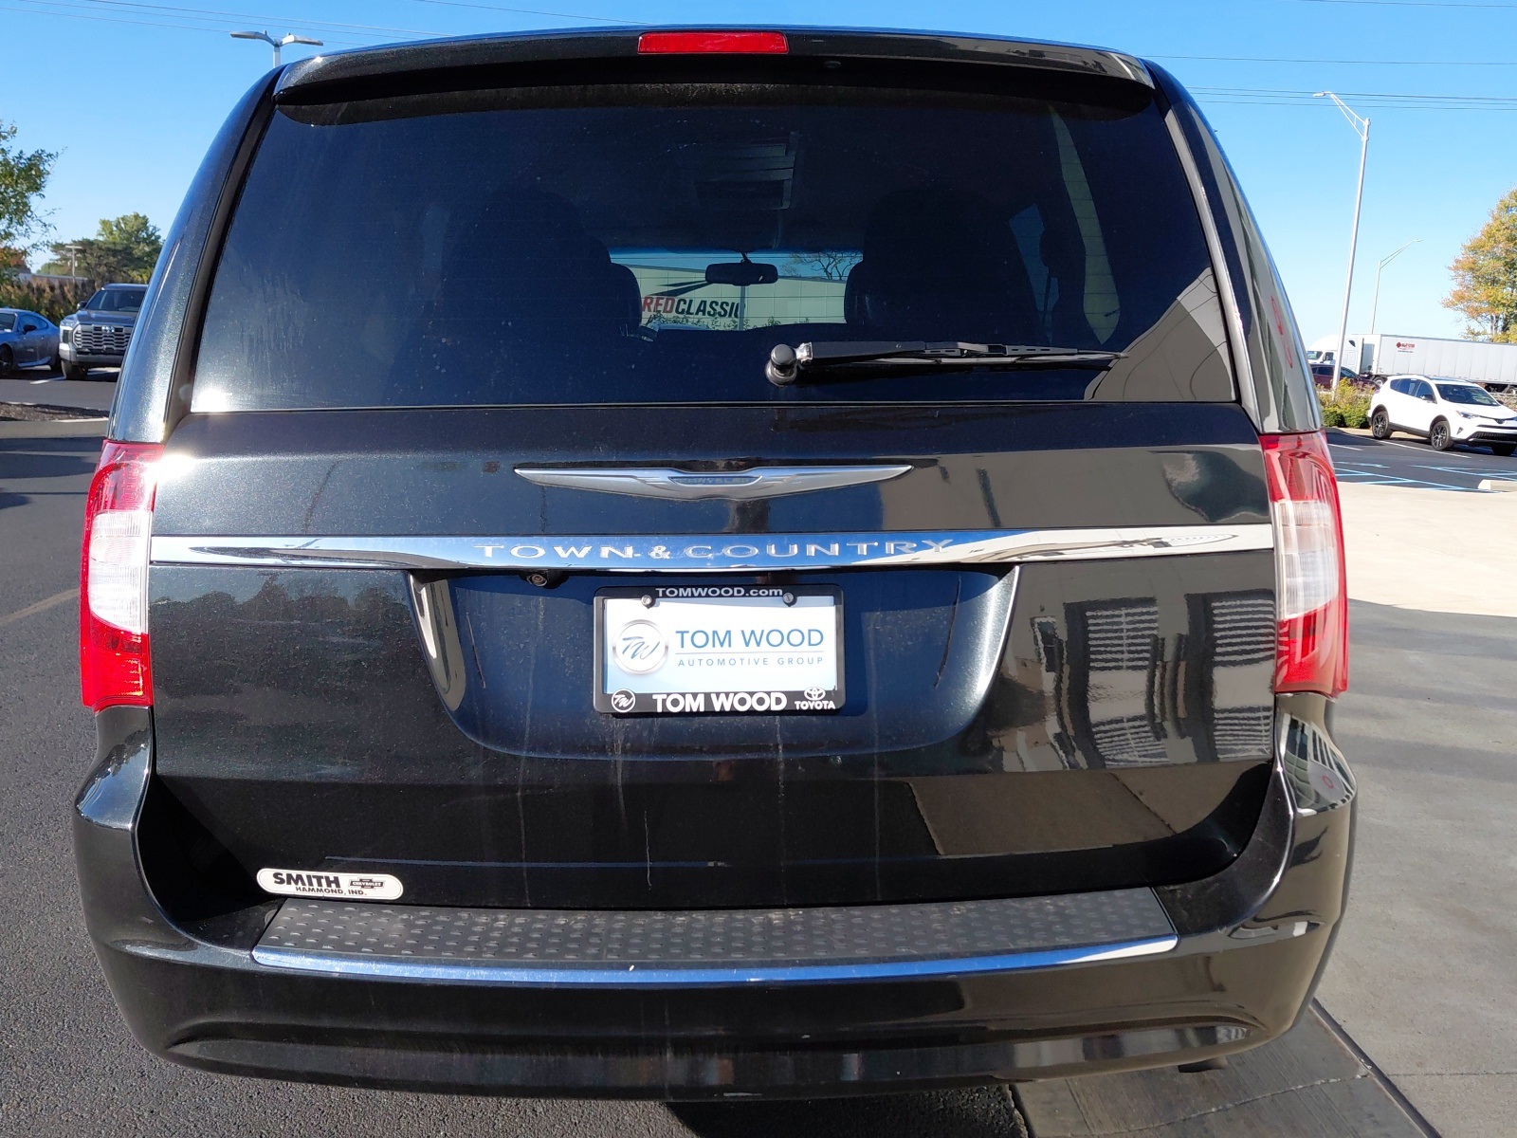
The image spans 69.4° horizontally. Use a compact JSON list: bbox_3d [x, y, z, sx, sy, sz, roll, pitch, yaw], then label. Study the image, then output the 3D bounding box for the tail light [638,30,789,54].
[{"bbox_3d":[-0.054,-0.632,1.317,0.180,0.033,0.045,0,11,-1],"label":"tail light"}]

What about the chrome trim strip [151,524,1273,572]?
[{"bbox_3d":[-0.055,-0.025,1.319,1.390,0.044,0.075,0,11,-1],"label":"chrome trim strip"}]

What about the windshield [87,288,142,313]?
[{"bbox_3d":[-13.289,-5.672,23.200,1.580,0.160,0.750,-2,51,-18],"label":"windshield"}]

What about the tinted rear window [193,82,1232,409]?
[{"bbox_3d":[-0.056,-0.392,1.374,1.310,0.440,0.110,0,-11,-1],"label":"tinted rear window"}]

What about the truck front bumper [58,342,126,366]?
[{"bbox_3d":[-12.870,-4.280,21.900,2.000,0.430,0.520,0,10,-15],"label":"truck front bumper"}]

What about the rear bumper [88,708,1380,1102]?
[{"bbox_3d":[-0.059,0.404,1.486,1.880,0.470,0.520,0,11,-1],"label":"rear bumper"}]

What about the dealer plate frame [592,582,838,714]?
[{"bbox_3d":[-0.049,0.104,1.372,0.314,0.160,0.020,0,3,-1],"label":"dealer plate frame"}]

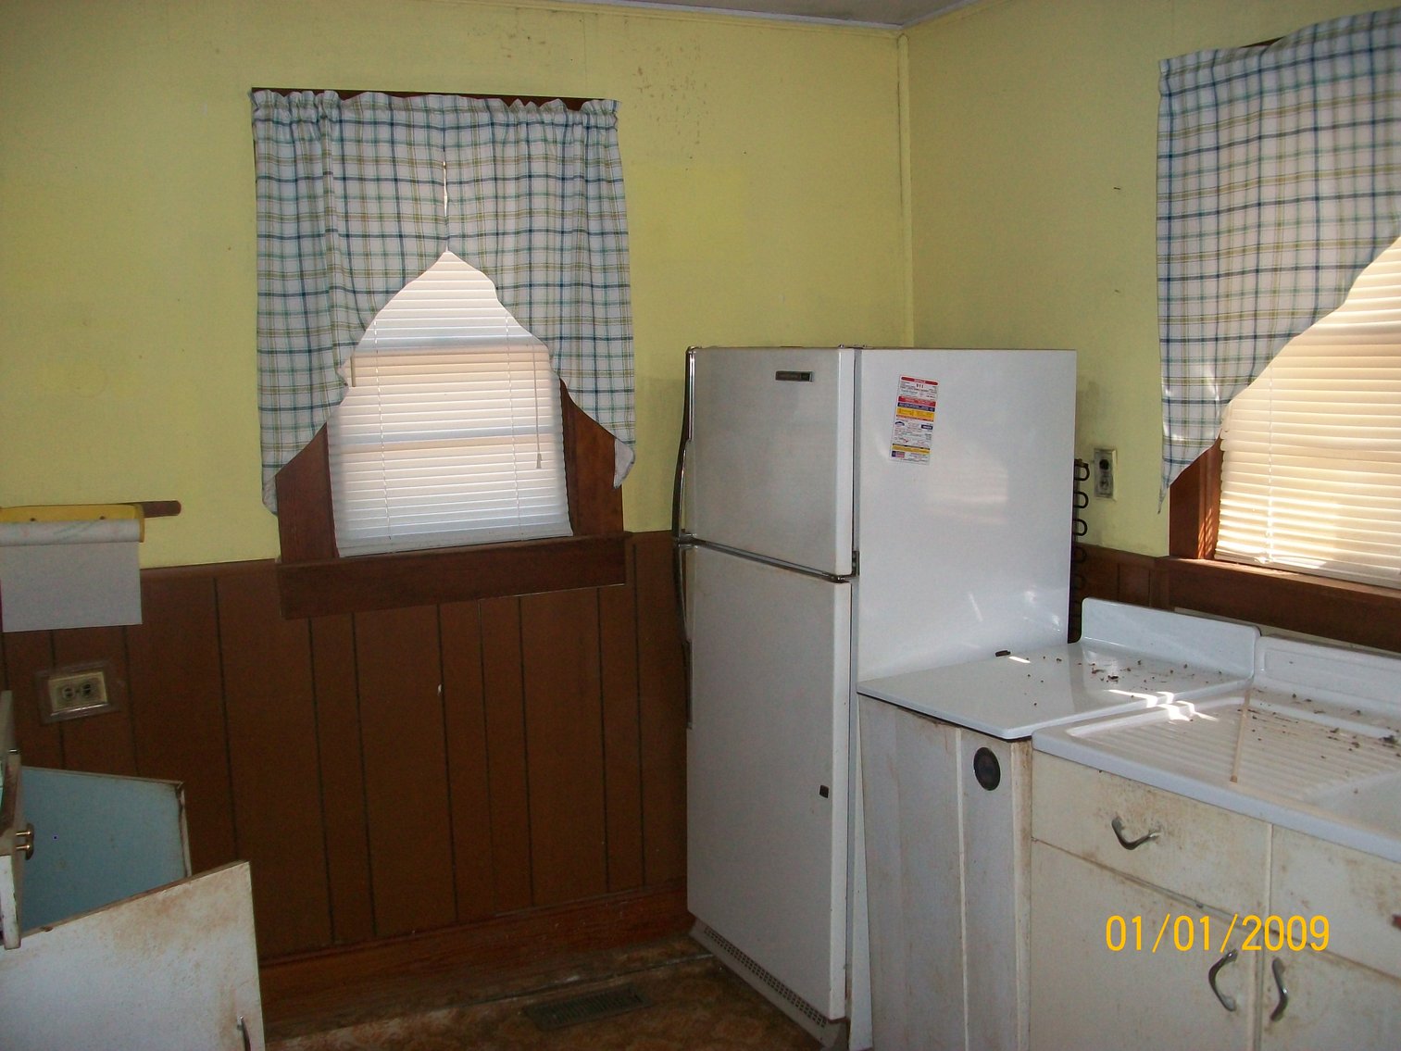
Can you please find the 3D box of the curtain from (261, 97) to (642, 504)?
[{"bbox_3d":[-0.617,-0.560,3.426,0.929,0.985,0.080,-4,6,-23],"label":"curtain"}]

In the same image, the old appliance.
[{"bbox_3d":[0.420,0.354,3.501,0.724,1.598,0.713,-3,8,-27],"label":"old appliance"}]

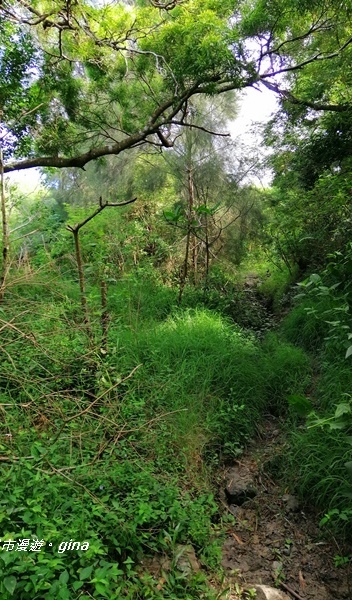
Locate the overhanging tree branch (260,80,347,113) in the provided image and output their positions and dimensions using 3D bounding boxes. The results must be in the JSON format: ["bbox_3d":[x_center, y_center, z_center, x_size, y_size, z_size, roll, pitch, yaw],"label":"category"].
[{"bbox_3d":[1.226,-1.942,4.300,0.860,0.300,0.280,0,3,0],"label":"overhanging tree branch"}]

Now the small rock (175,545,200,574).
[{"bbox_3d":[0.052,1.300,2.250,0.140,0.120,0.130,0,3,0],"label":"small rock"}]

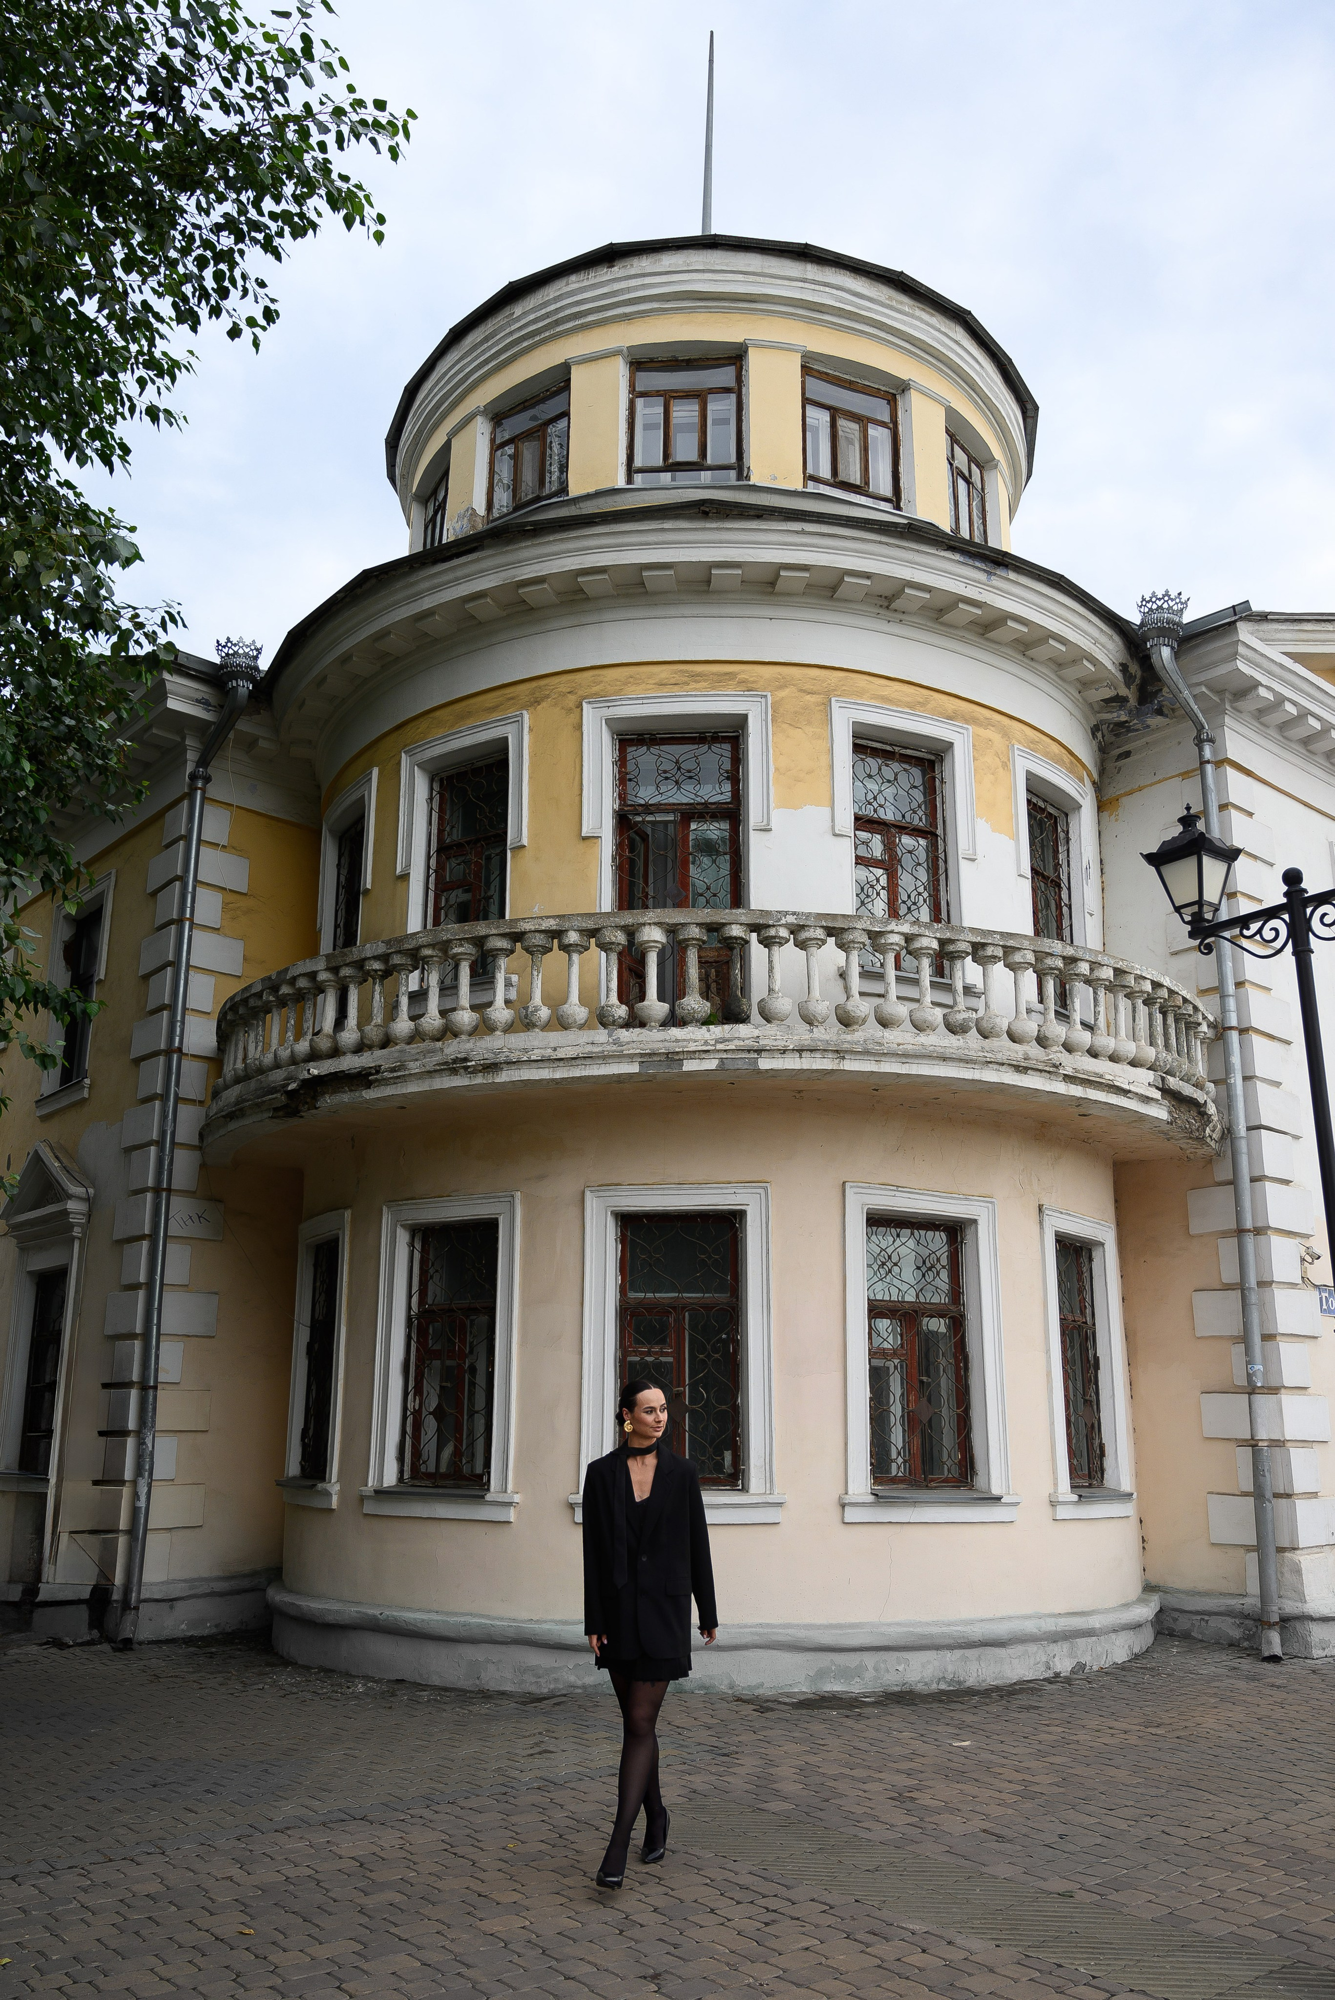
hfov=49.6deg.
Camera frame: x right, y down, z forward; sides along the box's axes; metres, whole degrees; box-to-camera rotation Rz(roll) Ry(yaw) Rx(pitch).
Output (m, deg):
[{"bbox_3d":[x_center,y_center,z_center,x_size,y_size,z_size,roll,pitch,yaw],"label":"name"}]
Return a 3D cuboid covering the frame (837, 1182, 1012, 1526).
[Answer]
[{"bbox_3d":[1.726,2.399,9.756,1.300,2.141,0.280,7,-17,-21],"label":"frame"}]

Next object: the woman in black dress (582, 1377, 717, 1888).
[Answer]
[{"bbox_3d":[-0.058,2.378,5.599,0.520,1.770,0.450,0,-16,2],"label":"woman in black dress"}]

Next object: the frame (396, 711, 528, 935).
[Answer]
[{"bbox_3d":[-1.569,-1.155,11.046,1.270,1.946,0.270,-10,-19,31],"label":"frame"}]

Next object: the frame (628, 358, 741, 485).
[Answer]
[{"bbox_3d":[0.147,-4.853,12.153,0.929,1.197,0.130,-1,-16,5],"label":"frame"}]

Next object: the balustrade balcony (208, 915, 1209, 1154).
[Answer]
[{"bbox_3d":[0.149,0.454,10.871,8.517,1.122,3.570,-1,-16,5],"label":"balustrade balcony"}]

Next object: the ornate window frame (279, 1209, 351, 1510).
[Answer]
[{"bbox_3d":[-2.660,2.751,11.108,0.280,2.141,1.245,10,-19,-31],"label":"ornate window frame"}]

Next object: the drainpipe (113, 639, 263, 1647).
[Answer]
[{"bbox_3d":[-3.866,0.780,11.619,0.360,8.080,0.717,14,-21,-39],"label":"drainpipe"}]

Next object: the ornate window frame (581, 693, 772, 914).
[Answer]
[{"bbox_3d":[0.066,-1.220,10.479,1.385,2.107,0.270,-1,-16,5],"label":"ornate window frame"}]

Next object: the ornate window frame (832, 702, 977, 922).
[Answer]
[{"bbox_3d":[1.754,-1.058,10.629,1.265,2.173,0.224,7,-17,-21],"label":"ornate window frame"}]

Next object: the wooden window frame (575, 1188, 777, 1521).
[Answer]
[{"bbox_3d":[0.073,2.317,9.512,1.313,2.141,0.280,-1,-16,5],"label":"wooden window frame"}]

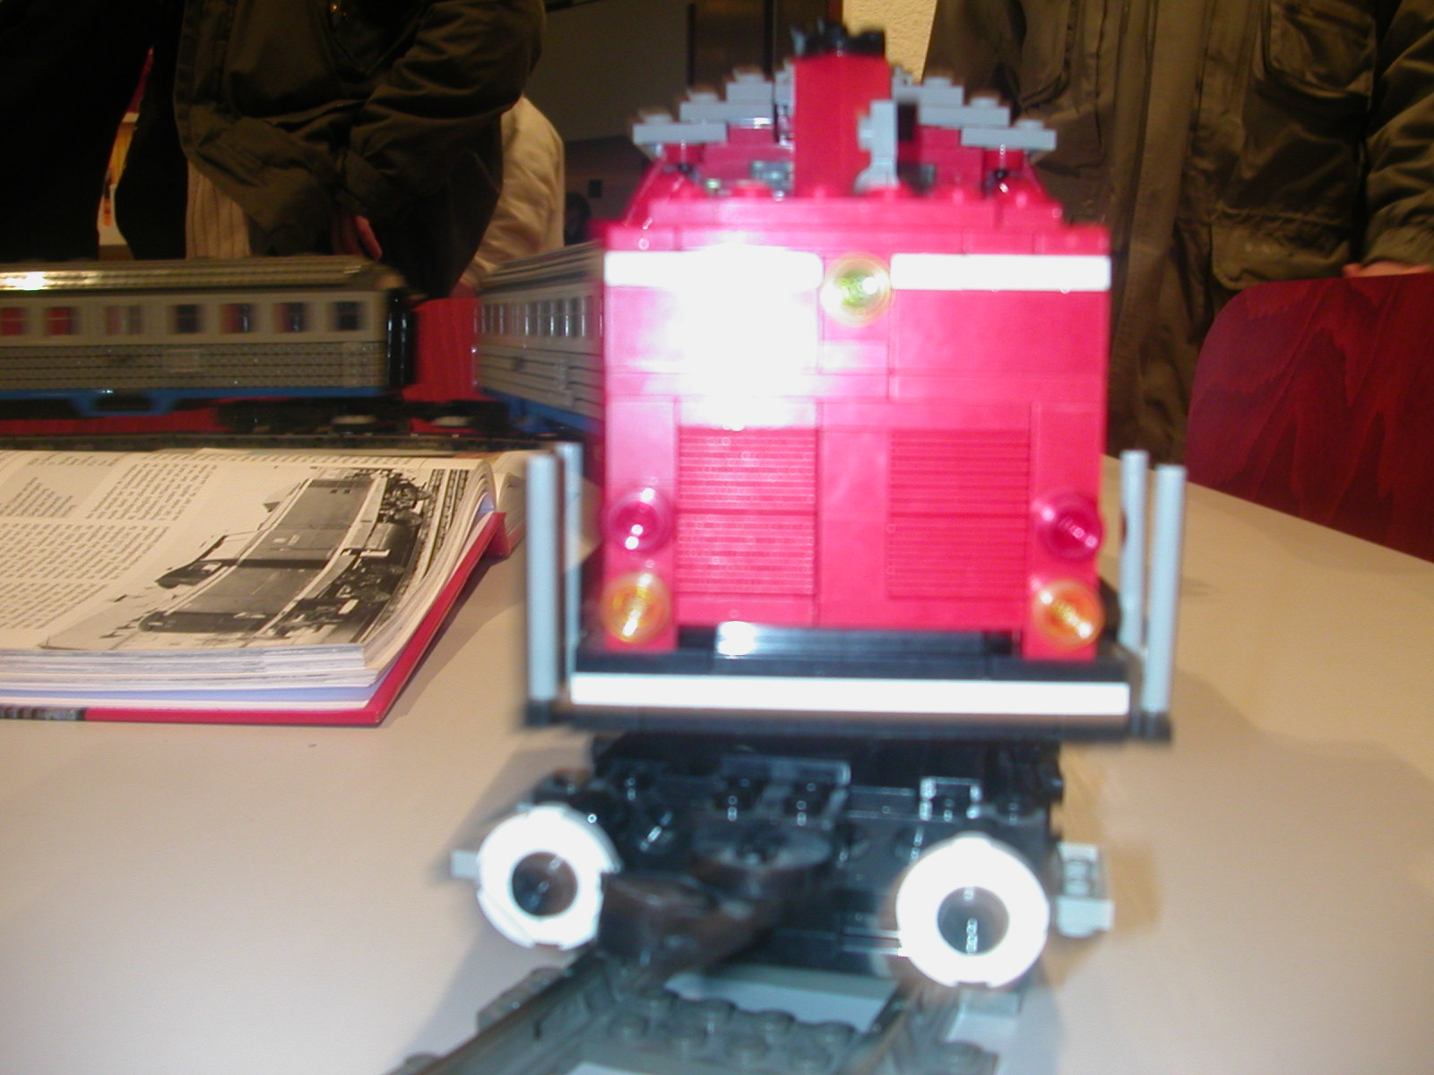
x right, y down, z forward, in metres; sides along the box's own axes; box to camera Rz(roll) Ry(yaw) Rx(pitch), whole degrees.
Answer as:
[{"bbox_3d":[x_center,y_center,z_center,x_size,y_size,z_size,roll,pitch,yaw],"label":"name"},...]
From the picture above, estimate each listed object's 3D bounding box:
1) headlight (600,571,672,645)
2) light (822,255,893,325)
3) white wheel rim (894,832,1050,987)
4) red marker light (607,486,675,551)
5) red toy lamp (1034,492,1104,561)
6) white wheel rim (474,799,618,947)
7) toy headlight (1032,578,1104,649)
[{"bbox_3d":[-0.009,0.008,0.174,0.008,0.008,0.004,1,7,3],"label":"headlight"},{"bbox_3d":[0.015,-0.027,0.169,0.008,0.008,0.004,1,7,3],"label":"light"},{"bbox_3d":[0.027,0.040,0.164,0.016,0.016,0.005,2,7,14],"label":"white wheel rim"},{"bbox_3d":[-0.009,-0.002,0.173,0.008,0.008,0.004,1,7,3],"label":"red marker light"},{"bbox_3d":[0.039,-0.001,0.171,0.008,0.008,0.004,1,7,3],"label":"red toy lamp"},{"bbox_3d":[-0.019,0.039,0.175,0.016,0.016,0.005,2,7,14],"label":"white wheel rim"},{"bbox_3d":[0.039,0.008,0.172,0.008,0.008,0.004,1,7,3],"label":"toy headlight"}]

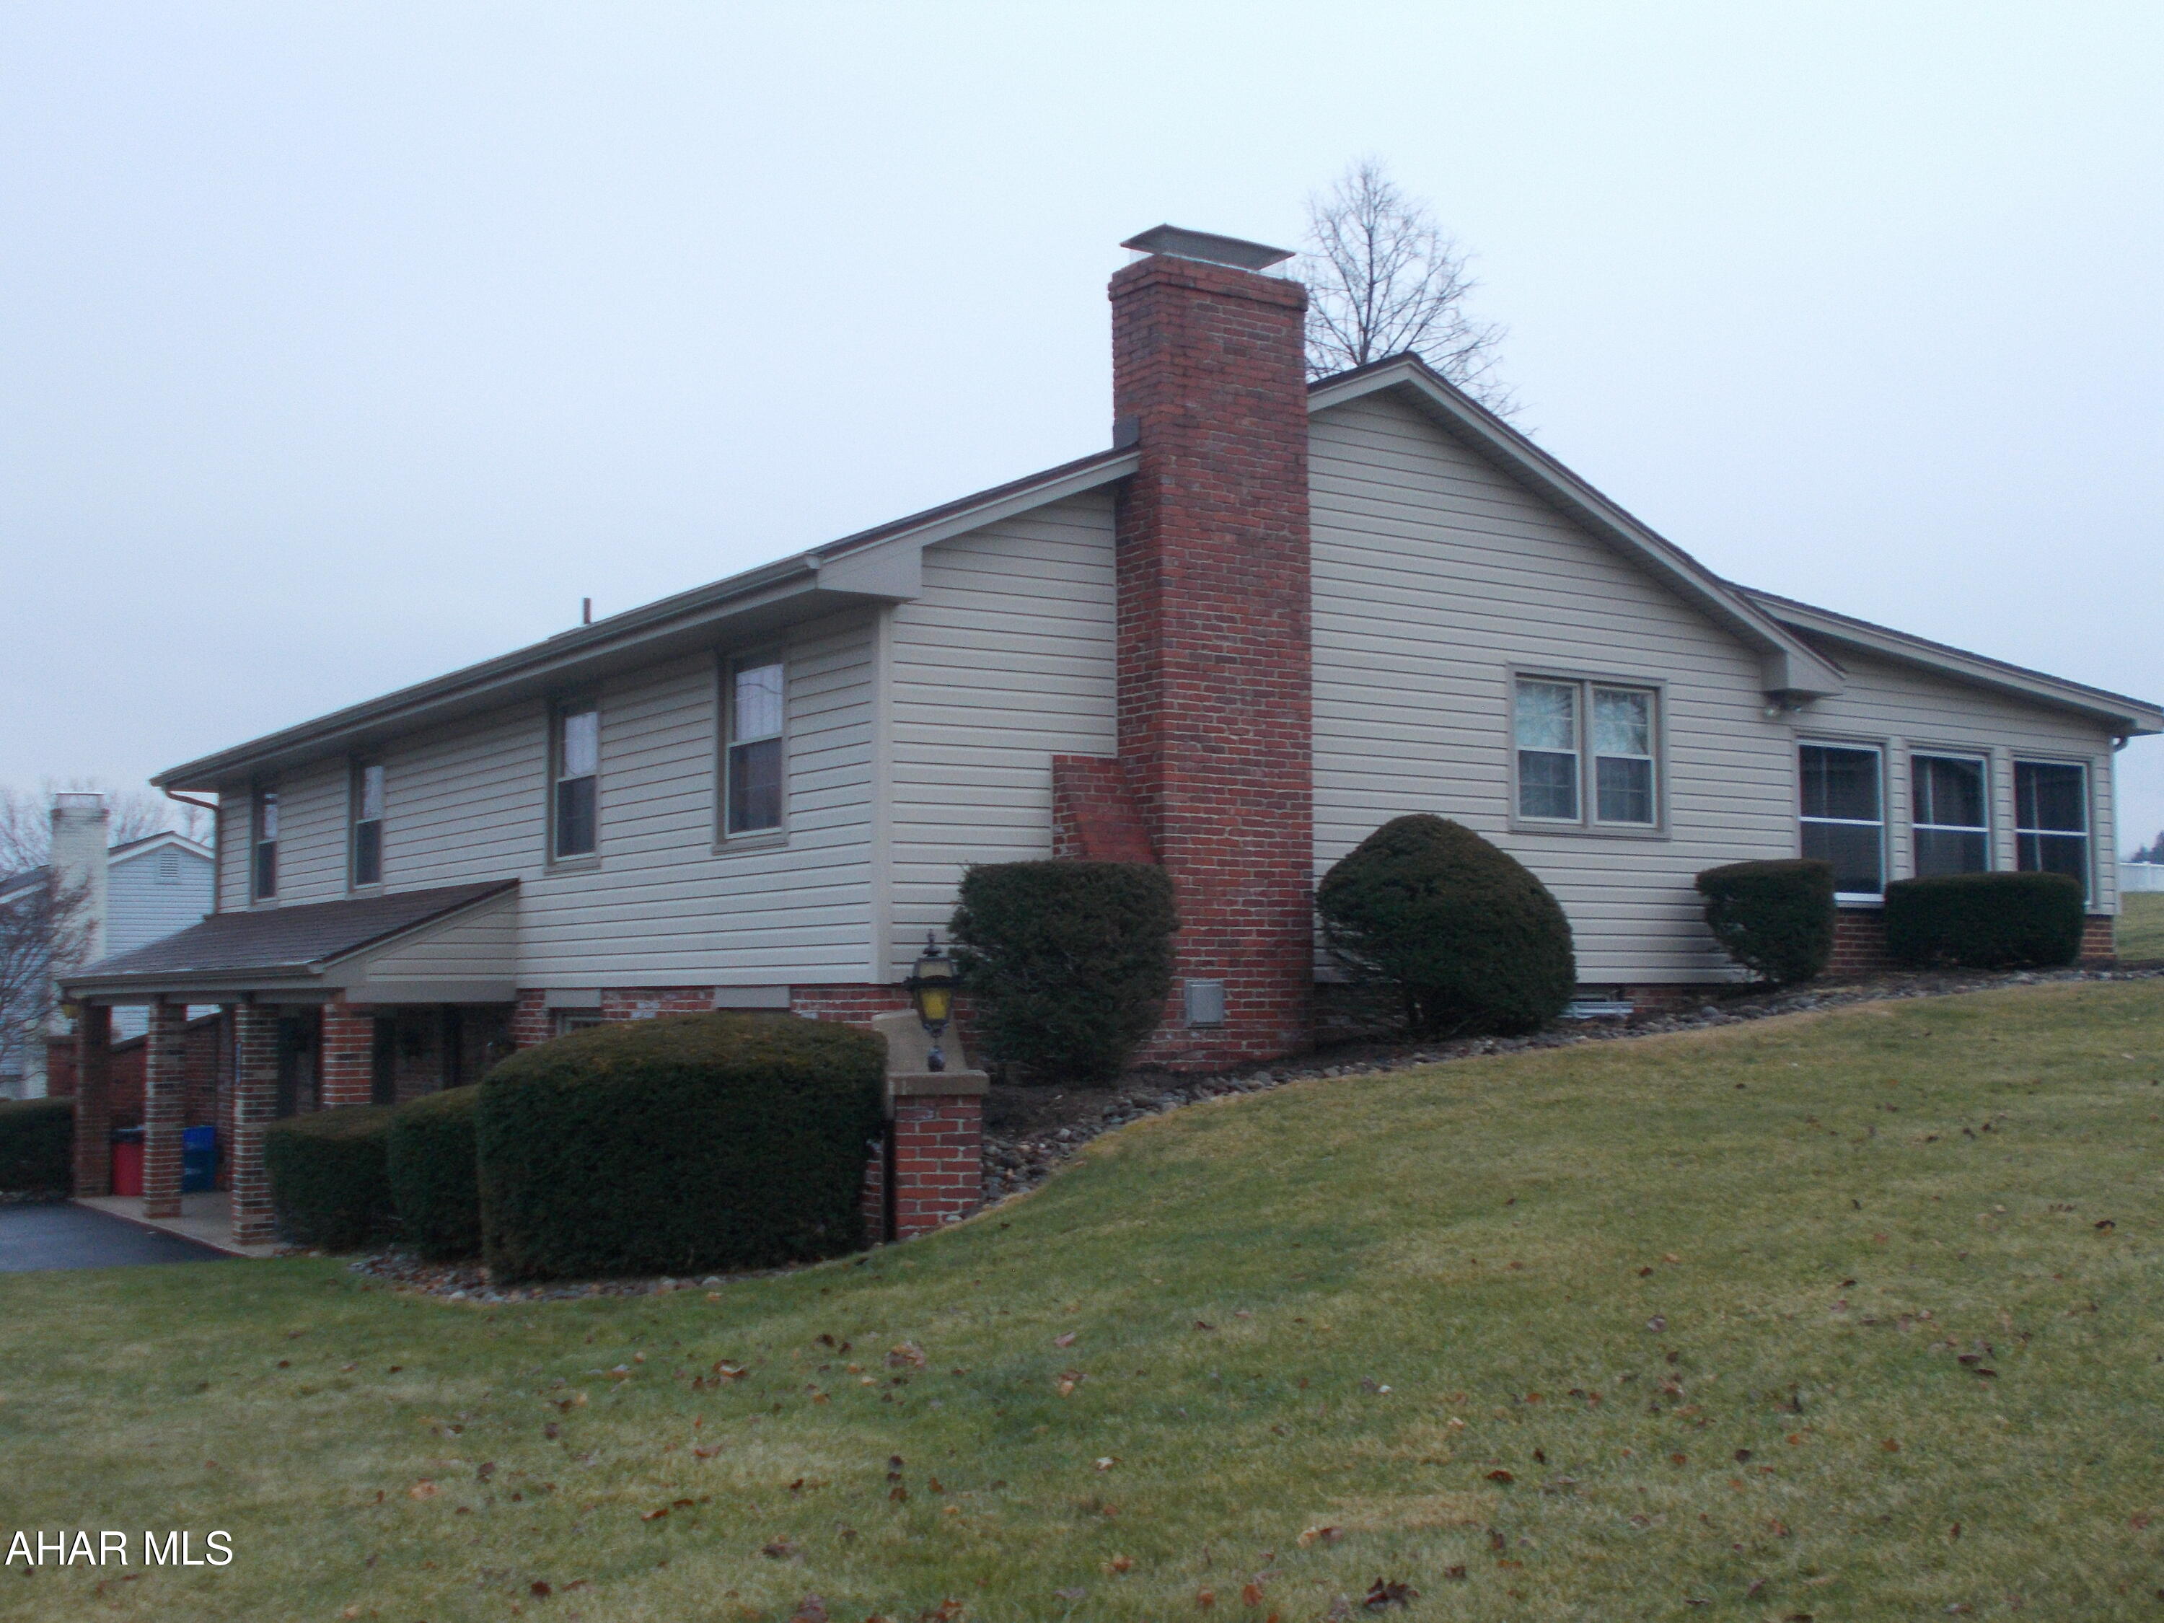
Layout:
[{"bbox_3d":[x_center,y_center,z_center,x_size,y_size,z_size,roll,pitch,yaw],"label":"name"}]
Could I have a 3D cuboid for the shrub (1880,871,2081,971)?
[{"bbox_3d":[7.634,0.919,20.593,1.999,0.826,0.859,3,-5,-34],"label":"shrub"}]

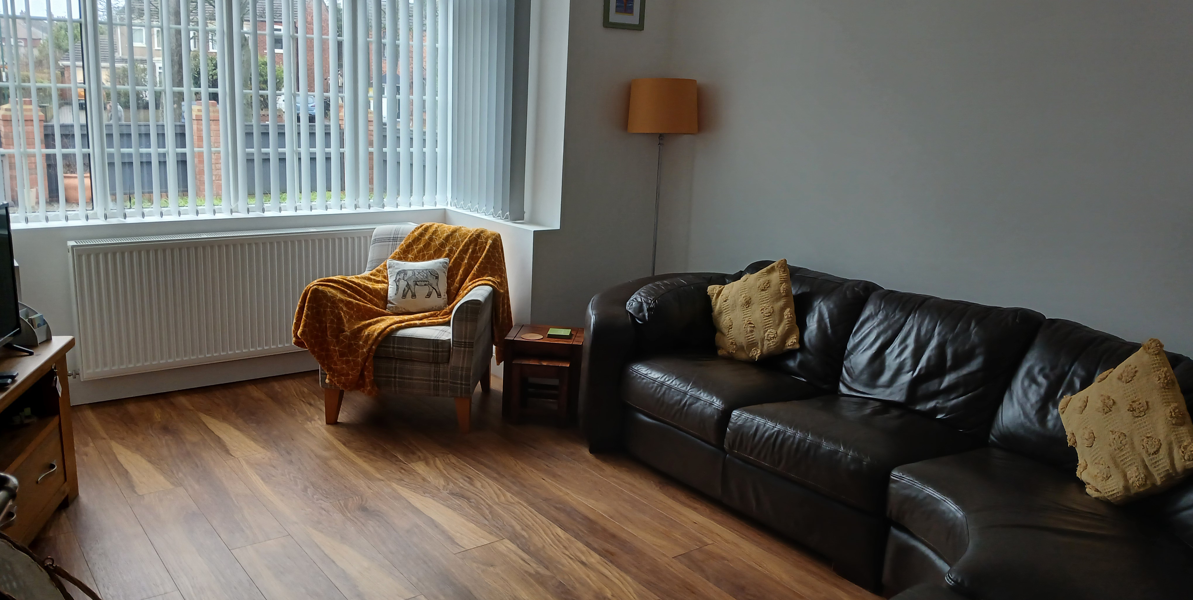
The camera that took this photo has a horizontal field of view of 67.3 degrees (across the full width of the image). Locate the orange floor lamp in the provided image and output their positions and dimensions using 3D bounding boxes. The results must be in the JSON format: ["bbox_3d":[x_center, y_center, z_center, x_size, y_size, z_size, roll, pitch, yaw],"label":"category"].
[{"bbox_3d":[0.286,-0.275,4.389,0.335,1.540,0.335,-7,15,-37],"label":"orange floor lamp"}]

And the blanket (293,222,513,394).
[{"bbox_3d":[-0.864,0.025,4.154,0.900,0.680,0.780,3,12,3],"label":"blanket"}]

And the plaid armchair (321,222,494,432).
[{"bbox_3d":[-0.826,0.096,4.187,0.700,0.800,0.760,3,12,3],"label":"plaid armchair"}]

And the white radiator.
[{"bbox_3d":[-1.610,-0.028,4.352,1.610,0.600,0.110,-7,15,-37],"label":"white radiator"}]

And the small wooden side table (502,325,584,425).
[{"bbox_3d":[-0.235,0.348,4.108,0.345,0.395,0.290,3,12,4],"label":"small wooden side table"}]

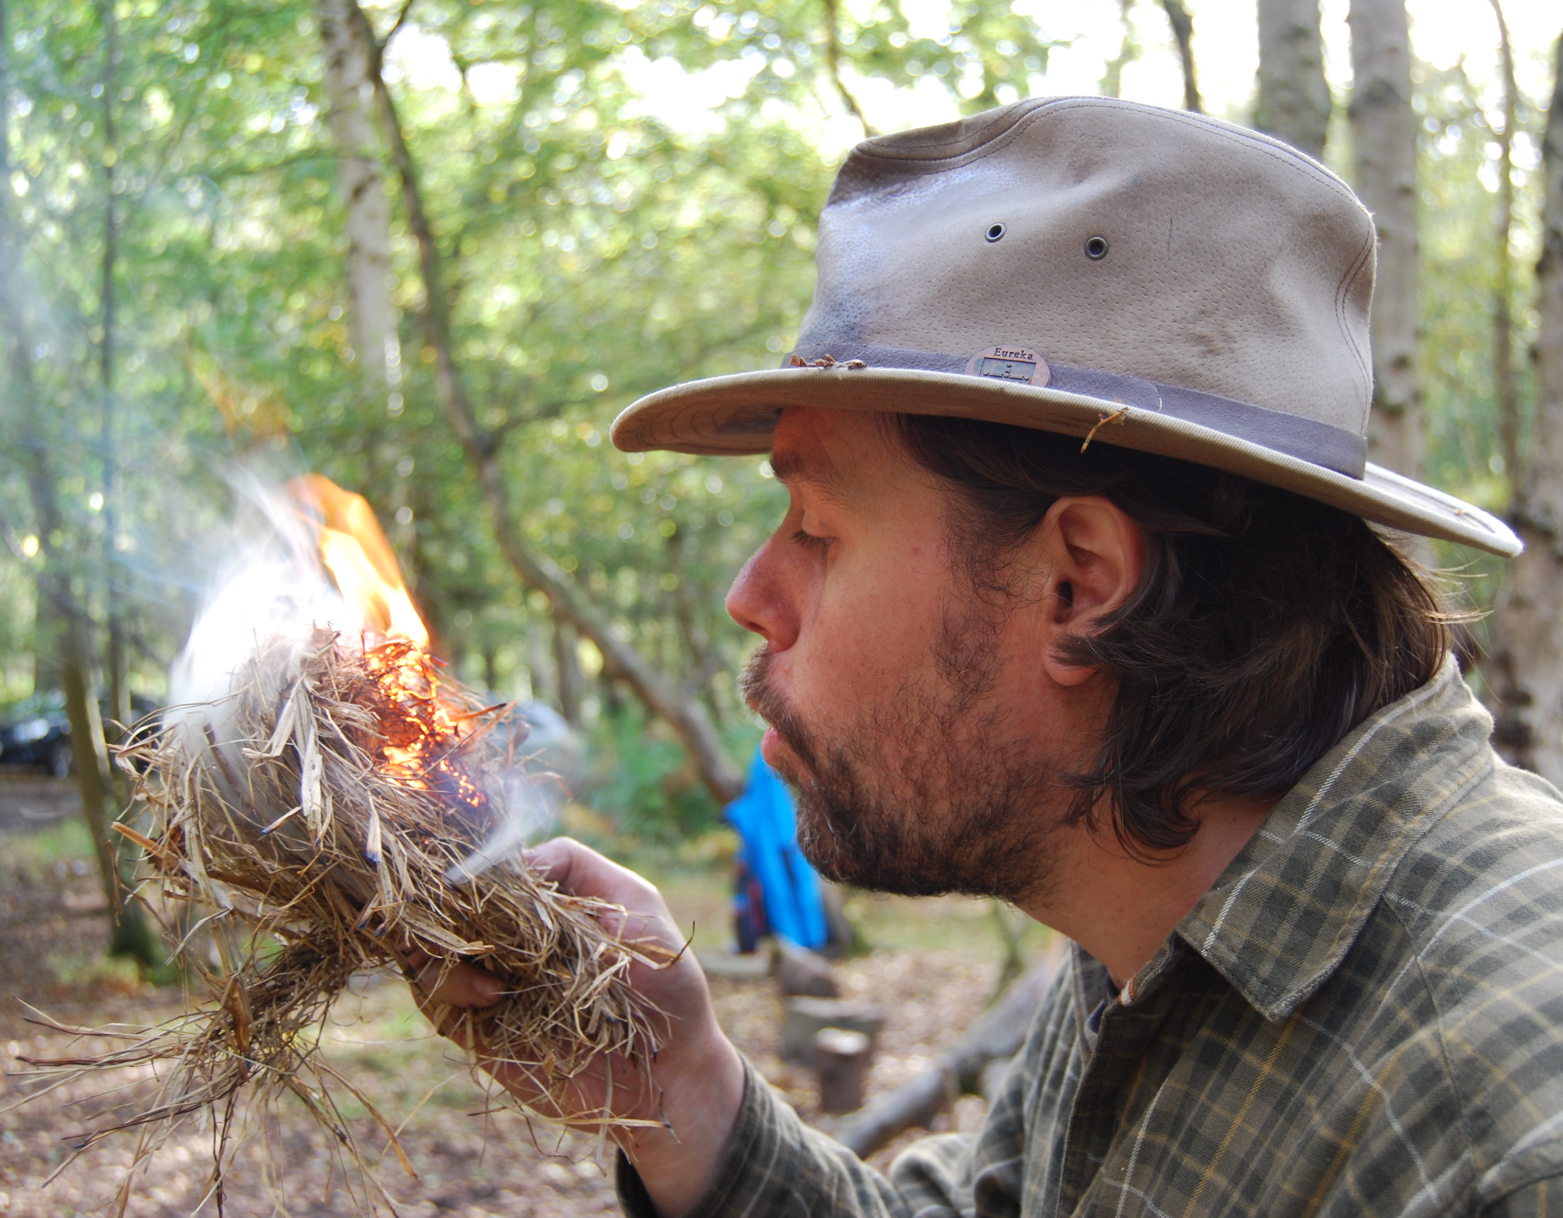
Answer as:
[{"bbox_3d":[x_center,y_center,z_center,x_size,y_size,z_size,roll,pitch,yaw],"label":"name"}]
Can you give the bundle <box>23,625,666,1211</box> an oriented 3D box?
[{"bbox_3d":[-0.163,0.114,0.735,0.228,0.208,0.165,0,-1,0],"label":"bundle"}]

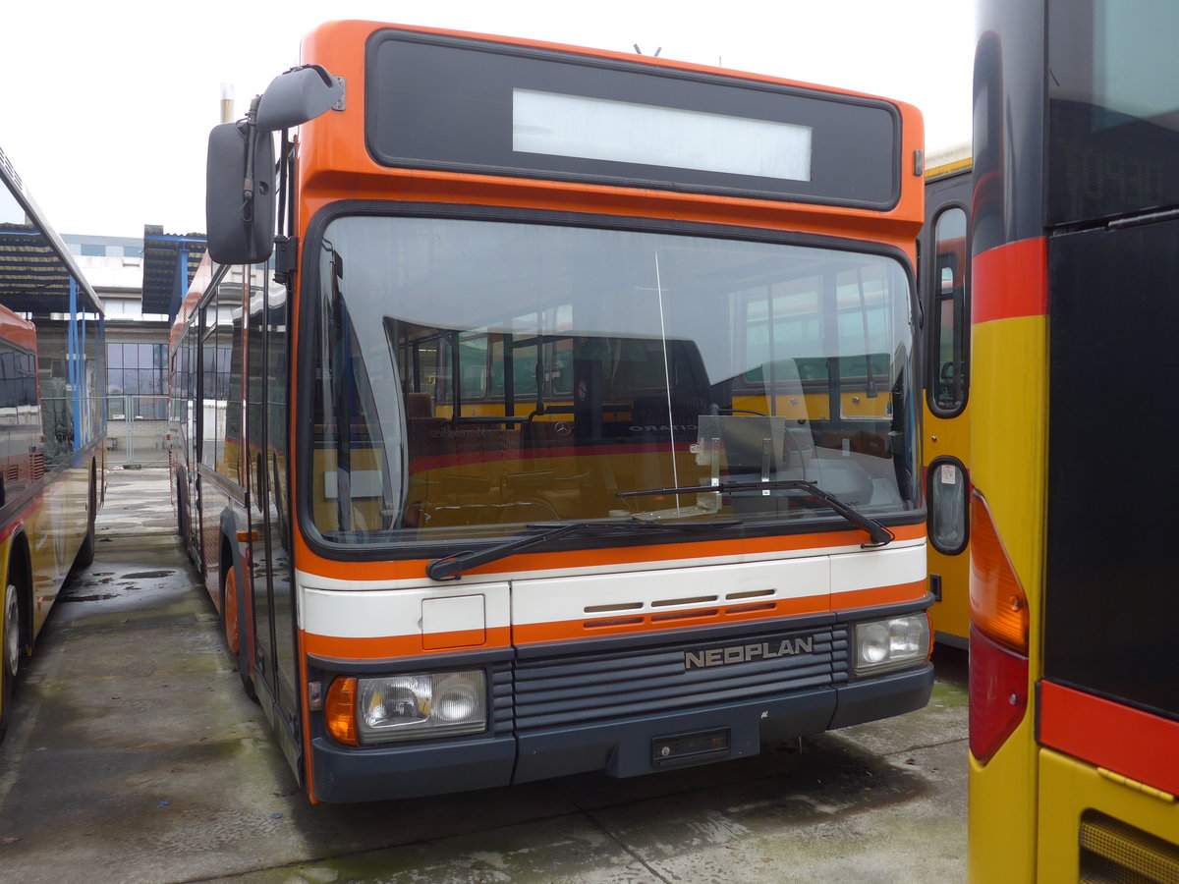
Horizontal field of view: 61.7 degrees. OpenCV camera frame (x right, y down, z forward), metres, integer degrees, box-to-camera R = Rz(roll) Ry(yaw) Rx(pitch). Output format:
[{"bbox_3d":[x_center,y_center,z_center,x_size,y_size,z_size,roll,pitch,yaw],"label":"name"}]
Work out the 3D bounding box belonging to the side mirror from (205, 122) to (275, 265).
[{"bbox_3d":[-0.962,-0.684,2.723,0.188,0.401,0.112,-1,1,-12],"label":"side mirror"}]

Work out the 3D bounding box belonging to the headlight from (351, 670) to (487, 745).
[{"bbox_3d":[-0.526,0.810,3.068,0.391,0.208,0.112,-1,1,-19],"label":"headlight"}]

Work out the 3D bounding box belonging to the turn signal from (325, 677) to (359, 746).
[{"bbox_3d":[-0.749,0.813,2.986,0.107,0.208,0.122,-1,1,-4],"label":"turn signal"}]

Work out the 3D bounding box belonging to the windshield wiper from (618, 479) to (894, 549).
[{"bbox_3d":[0.628,0.274,3.474,1.188,0.254,0.112,-1,1,-24],"label":"windshield wiper"}]

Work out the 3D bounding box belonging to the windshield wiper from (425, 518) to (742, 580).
[{"bbox_3d":[0.010,0.332,3.193,1.086,0.168,0.112,-1,1,-24],"label":"windshield wiper"}]

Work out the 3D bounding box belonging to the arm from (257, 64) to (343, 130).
[{"bbox_3d":[-0.818,-0.969,2.816,0.284,0.203,0.203,-1,1,-24],"label":"arm"}]

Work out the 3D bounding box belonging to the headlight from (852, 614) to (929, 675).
[{"bbox_3d":[1.139,0.773,3.824,0.391,0.208,0.112,-1,2,-29],"label":"headlight"}]

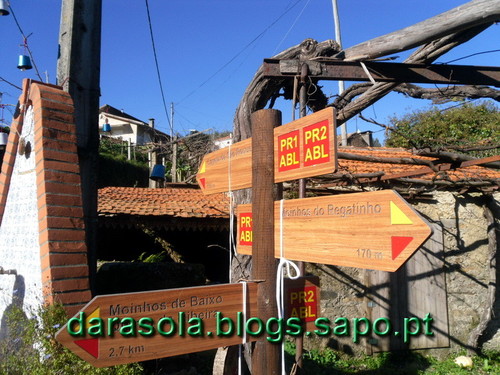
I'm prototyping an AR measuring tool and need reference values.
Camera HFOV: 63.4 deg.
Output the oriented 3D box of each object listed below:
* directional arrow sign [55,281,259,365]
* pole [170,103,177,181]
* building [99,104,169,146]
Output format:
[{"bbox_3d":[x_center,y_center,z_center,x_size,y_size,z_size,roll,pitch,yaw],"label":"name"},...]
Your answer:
[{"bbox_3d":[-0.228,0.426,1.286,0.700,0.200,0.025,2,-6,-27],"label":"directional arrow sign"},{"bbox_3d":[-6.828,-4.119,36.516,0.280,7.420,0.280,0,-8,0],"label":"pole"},{"bbox_3d":[-16.375,-7.257,52.873,9.500,6.800,8.500,-2,-8,17],"label":"building"}]

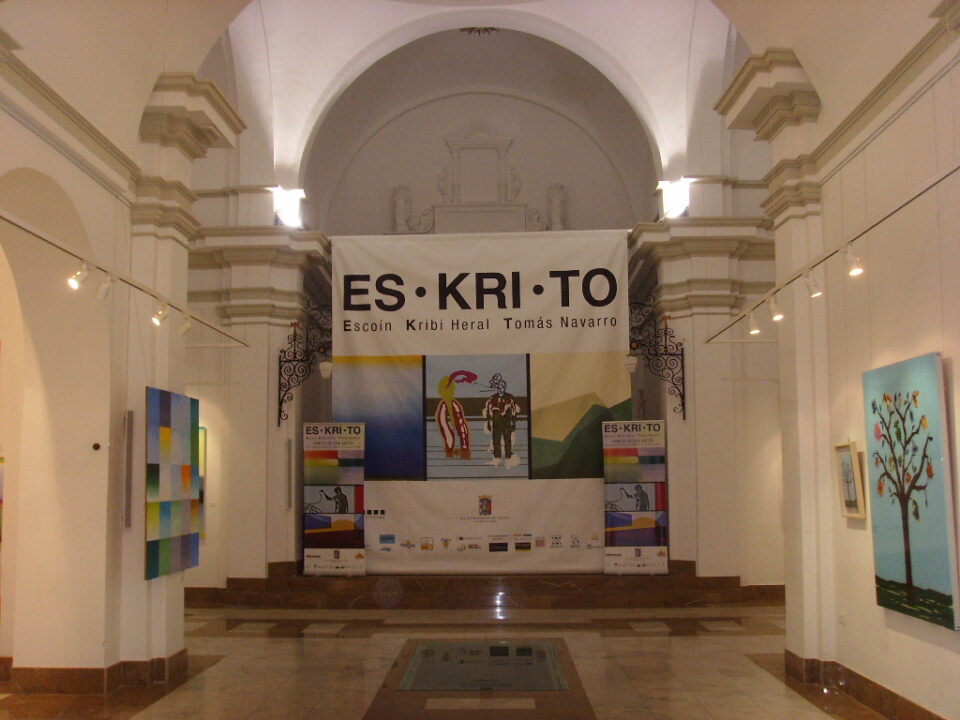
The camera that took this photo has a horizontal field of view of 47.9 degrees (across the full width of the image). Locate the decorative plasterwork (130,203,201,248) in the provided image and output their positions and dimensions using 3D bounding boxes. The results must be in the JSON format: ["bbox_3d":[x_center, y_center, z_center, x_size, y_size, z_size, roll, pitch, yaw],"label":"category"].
[{"bbox_3d":[-2.629,-1.099,9.059,0.362,0.251,0.834,-1,-6,1],"label":"decorative plasterwork"}]

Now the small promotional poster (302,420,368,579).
[{"bbox_3d":[-1.931,1.837,14.326,0.825,2.020,0.160,-1,-6,1],"label":"small promotional poster"}]

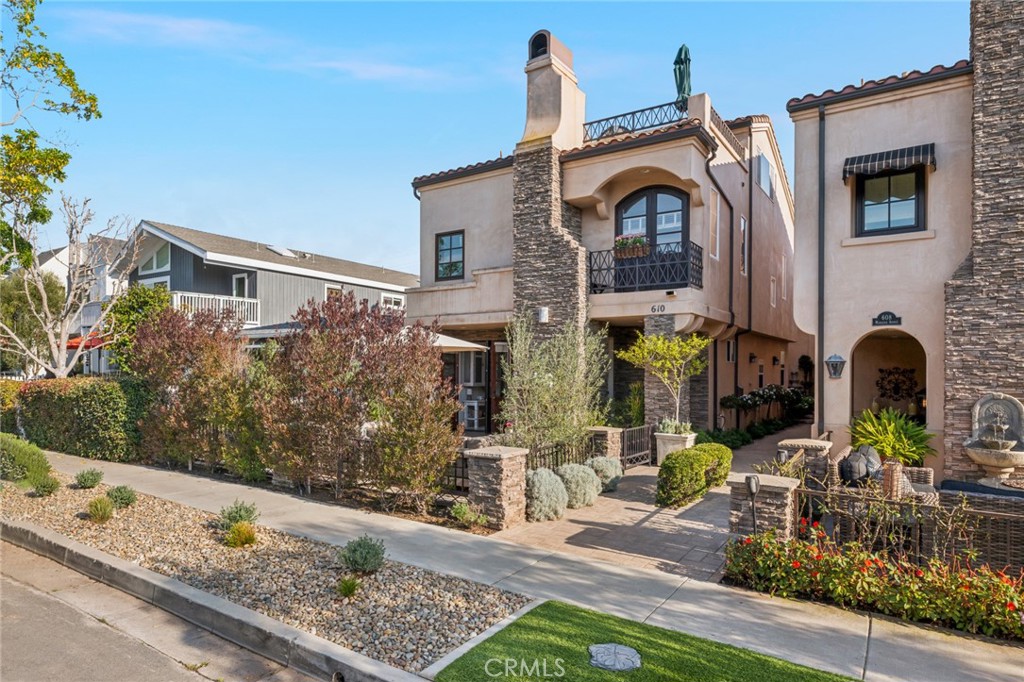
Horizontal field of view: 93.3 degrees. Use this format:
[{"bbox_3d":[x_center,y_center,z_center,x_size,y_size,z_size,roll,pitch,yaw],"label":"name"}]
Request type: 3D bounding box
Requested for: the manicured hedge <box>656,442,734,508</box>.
[{"bbox_3d":[3.130,2.207,8.363,0.750,0.730,1.700,-2,-3,43],"label":"manicured hedge"}]

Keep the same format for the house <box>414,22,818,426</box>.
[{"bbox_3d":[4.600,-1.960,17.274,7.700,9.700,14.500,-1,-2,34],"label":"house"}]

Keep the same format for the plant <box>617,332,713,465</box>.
[{"bbox_3d":[3.334,1.225,10.551,1.850,2.850,1.750,-1,-2,33],"label":"plant"}]

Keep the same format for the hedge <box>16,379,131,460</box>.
[{"bbox_3d":[-11.310,2.030,12.881,4.800,1.800,0.900,-1,-2,26],"label":"hedge"}]

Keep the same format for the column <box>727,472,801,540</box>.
[{"bbox_3d":[2.968,2.152,5.685,0.640,1.020,0.640,-1,-2,36],"label":"column"}]

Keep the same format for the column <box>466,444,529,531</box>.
[{"bbox_3d":[-0.204,2.091,6.950,0.640,1.020,0.640,-1,-2,36],"label":"column"}]

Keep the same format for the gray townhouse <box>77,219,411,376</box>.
[{"bbox_3d":[-8.900,-0.470,21.126,7.800,7.000,12.500,-1,-2,34],"label":"gray townhouse"}]

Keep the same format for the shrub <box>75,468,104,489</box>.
[{"bbox_3d":[-7.581,2.404,8.680,0.420,0.360,0.420,-1,-2,33],"label":"shrub"}]

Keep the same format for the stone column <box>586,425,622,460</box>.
[{"bbox_3d":[1.928,2.407,10.316,0.640,1.020,0.640,-1,-2,36],"label":"stone column"}]

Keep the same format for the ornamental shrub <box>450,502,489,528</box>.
[{"bbox_3d":[-0.587,2.357,6.677,0.480,0.310,0.440,-1,-2,33],"label":"ornamental shrub"}]

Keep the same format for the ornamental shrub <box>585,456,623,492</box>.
[{"bbox_3d":[1.720,2.470,9.050,0.660,0.600,0.660,0,-2,0],"label":"ornamental shrub"}]

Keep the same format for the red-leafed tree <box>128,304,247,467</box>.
[{"bbox_3d":[-7.200,1.030,10.800,2.000,3.350,1.750,-1,-2,31],"label":"red-leafed tree"}]

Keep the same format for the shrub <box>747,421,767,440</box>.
[{"bbox_3d":[6.934,2.515,13.718,0.520,0.500,0.520,-1,-3,35],"label":"shrub"}]

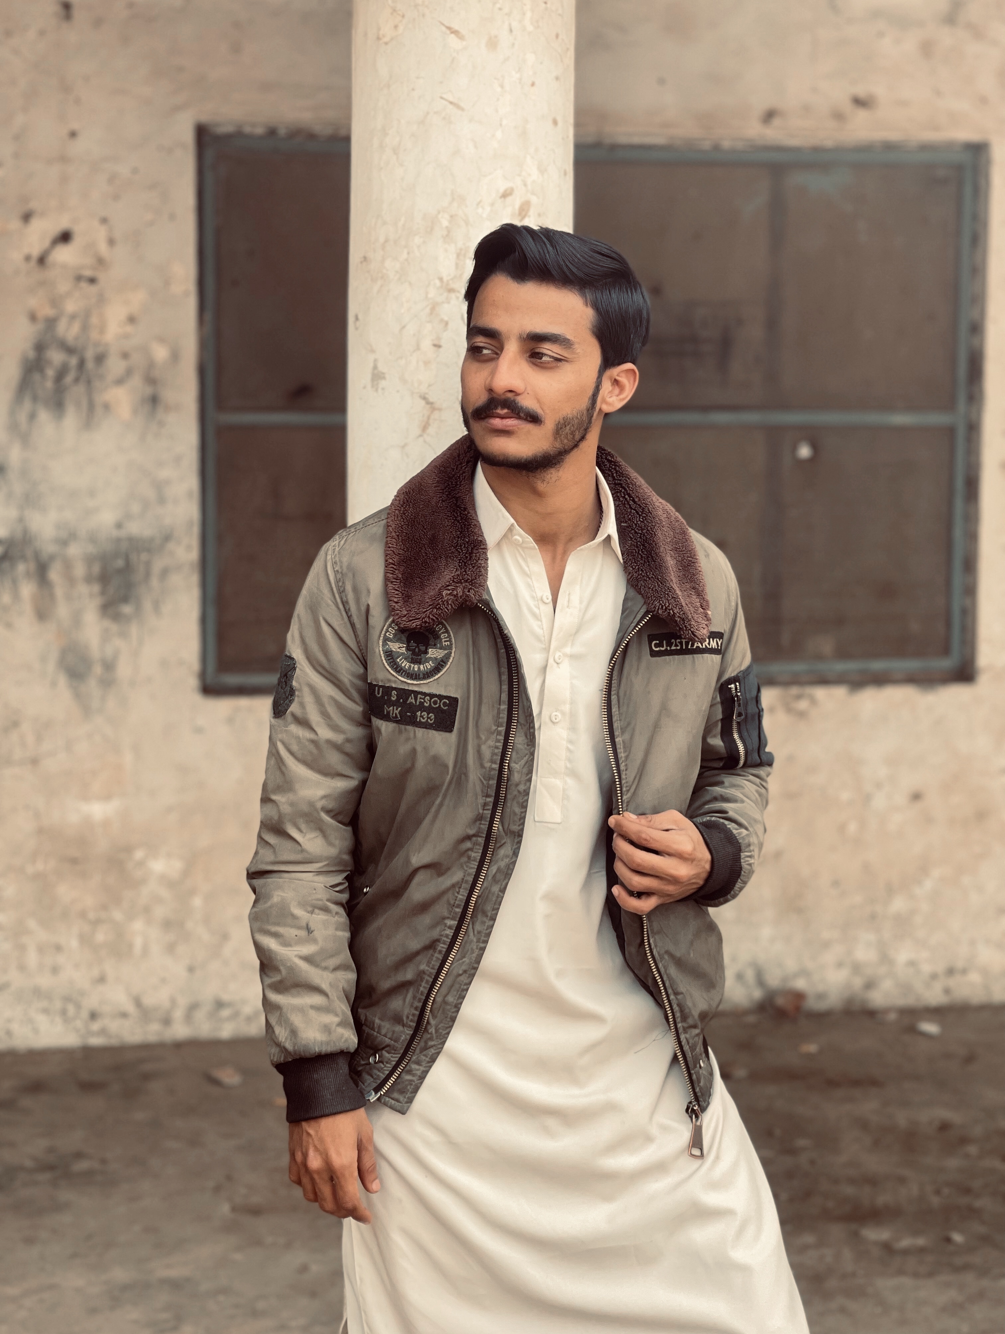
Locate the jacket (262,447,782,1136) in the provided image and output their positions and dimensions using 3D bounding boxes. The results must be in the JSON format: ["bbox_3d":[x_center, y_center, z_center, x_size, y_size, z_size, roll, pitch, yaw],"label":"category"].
[{"bbox_3d":[0.005,0.117,2.550,0.520,0.700,0.320,-1,5,-10],"label":"jacket"}]

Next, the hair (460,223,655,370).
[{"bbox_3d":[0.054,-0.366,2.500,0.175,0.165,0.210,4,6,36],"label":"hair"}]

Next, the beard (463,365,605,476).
[{"bbox_3d":[0.021,-0.243,2.455,0.135,0.110,0.105,4,6,36],"label":"beard"}]

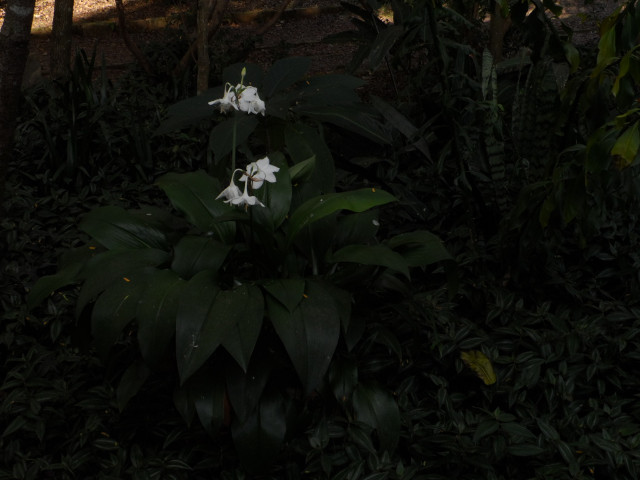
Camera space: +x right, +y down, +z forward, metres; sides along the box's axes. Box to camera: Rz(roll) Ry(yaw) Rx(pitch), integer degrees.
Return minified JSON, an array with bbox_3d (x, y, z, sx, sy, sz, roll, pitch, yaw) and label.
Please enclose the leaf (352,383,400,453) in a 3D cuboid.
[{"bbox_3d":[0.128,0.405,2.620,0.097,0.139,0.080,-5,21,-13],"label":"leaf"}]

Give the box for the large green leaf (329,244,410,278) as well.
[{"bbox_3d":[0.106,0.045,2.440,0.170,0.055,0.075,4,18,11],"label":"large green leaf"}]

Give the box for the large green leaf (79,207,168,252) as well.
[{"bbox_3d":[-0.462,-0.028,2.720,0.193,0.069,0.116,3,20,8],"label":"large green leaf"}]

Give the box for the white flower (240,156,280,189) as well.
[{"bbox_3d":[-0.138,-0.157,2.660,0.088,0.066,0.070,-6,21,-16],"label":"white flower"}]

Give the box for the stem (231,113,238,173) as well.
[{"bbox_3d":[-0.184,-0.210,2.470,0.012,0.135,0.012,0,18,0],"label":"stem"}]

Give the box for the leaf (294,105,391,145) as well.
[{"bbox_3d":[0.063,-0.315,3.120,0.271,0.080,0.135,2,20,5],"label":"leaf"}]

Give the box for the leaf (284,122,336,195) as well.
[{"bbox_3d":[-0.024,-0.179,2.620,0.110,0.175,0.060,0,18,0],"label":"leaf"}]

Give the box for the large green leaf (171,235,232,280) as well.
[{"bbox_3d":[-0.270,0.041,2.620,0.120,0.076,0.102,6,21,16],"label":"large green leaf"}]

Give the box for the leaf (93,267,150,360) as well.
[{"bbox_3d":[-0.409,0.149,2.360,0.100,0.155,0.130,13,22,35],"label":"leaf"}]

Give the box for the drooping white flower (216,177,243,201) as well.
[{"bbox_3d":[-0.209,-0.117,2.650,0.053,0.054,0.053,14,24,34],"label":"drooping white flower"}]

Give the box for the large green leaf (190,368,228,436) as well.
[{"bbox_3d":[-0.254,0.374,2.640,0.079,0.153,0.060,2,20,5],"label":"large green leaf"}]

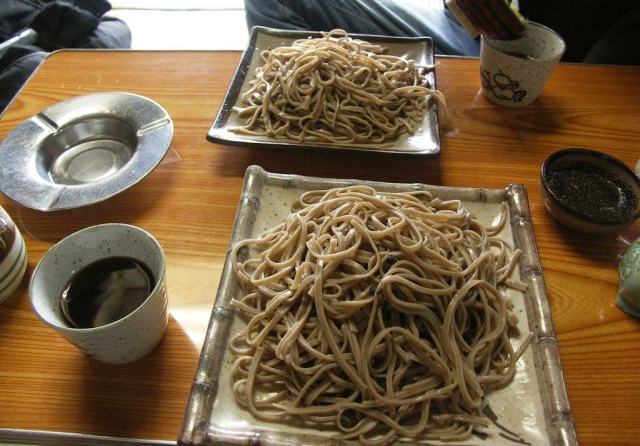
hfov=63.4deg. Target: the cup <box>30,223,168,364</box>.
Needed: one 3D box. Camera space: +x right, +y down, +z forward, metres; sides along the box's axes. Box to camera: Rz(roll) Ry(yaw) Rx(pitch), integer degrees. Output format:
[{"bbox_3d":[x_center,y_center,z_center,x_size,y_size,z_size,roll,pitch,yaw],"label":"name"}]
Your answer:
[{"bbox_3d":[-0.138,0.053,0.348,0.083,0.066,0.083,0,49,0],"label":"cup"}]

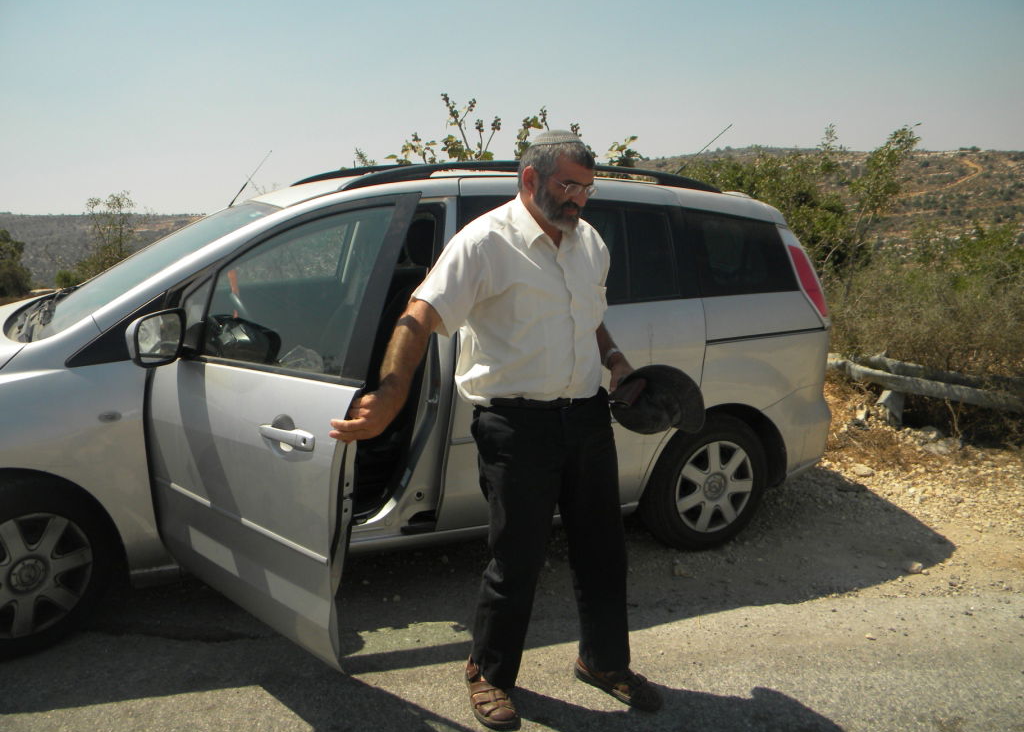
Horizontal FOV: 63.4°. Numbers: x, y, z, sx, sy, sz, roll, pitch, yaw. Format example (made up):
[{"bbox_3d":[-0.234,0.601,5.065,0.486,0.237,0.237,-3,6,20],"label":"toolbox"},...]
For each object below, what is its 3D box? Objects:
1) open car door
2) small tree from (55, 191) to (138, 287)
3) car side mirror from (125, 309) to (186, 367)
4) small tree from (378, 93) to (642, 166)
[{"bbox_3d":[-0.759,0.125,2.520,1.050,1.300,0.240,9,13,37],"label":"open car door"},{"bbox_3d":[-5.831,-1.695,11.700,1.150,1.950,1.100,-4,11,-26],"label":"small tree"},{"bbox_3d":[-1.093,-0.086,2.540,0.115,0.180,0.200,7,11,28],"label":"car side mirror"},{"bbox_3d":[-0.022,-0.900,6.442,2.050,2.450,1.800,1,10,0],"label":"small tree"}]

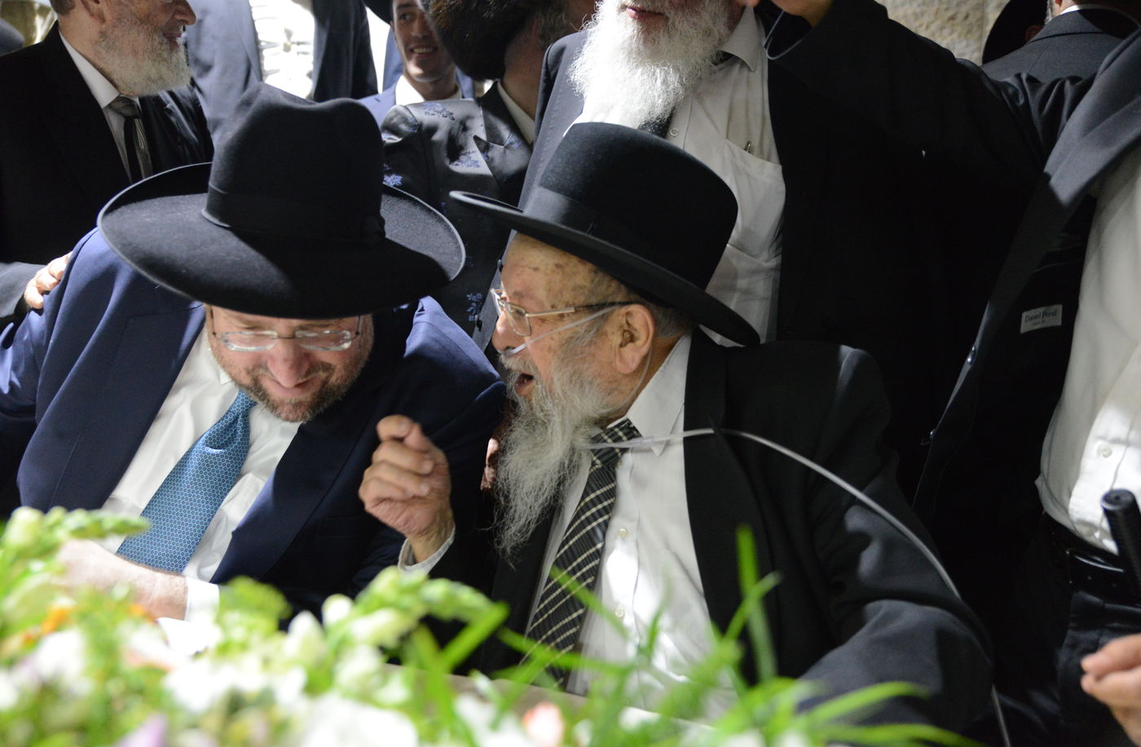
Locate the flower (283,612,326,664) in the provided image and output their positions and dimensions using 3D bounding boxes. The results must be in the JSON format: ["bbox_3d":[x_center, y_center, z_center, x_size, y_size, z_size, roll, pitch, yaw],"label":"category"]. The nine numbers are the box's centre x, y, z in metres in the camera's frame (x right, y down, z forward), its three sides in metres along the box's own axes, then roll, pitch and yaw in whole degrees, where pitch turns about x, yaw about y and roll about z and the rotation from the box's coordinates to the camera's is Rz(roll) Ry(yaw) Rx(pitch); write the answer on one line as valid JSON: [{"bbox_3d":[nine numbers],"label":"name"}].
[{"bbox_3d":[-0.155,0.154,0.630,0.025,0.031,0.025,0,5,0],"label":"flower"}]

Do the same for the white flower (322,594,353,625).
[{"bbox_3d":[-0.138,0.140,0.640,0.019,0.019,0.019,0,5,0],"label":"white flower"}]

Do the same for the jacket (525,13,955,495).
[{"bbox_3d":[0.220,-0.090,1.450,0.580,0.770,0.340,2,5,17],"label":"jacket"}]

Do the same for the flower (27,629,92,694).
[{"bbox_3d":[-0.290,0.163,0.610,0.037,0.034,0.034,-1,5,-11],"label":"flower"}]

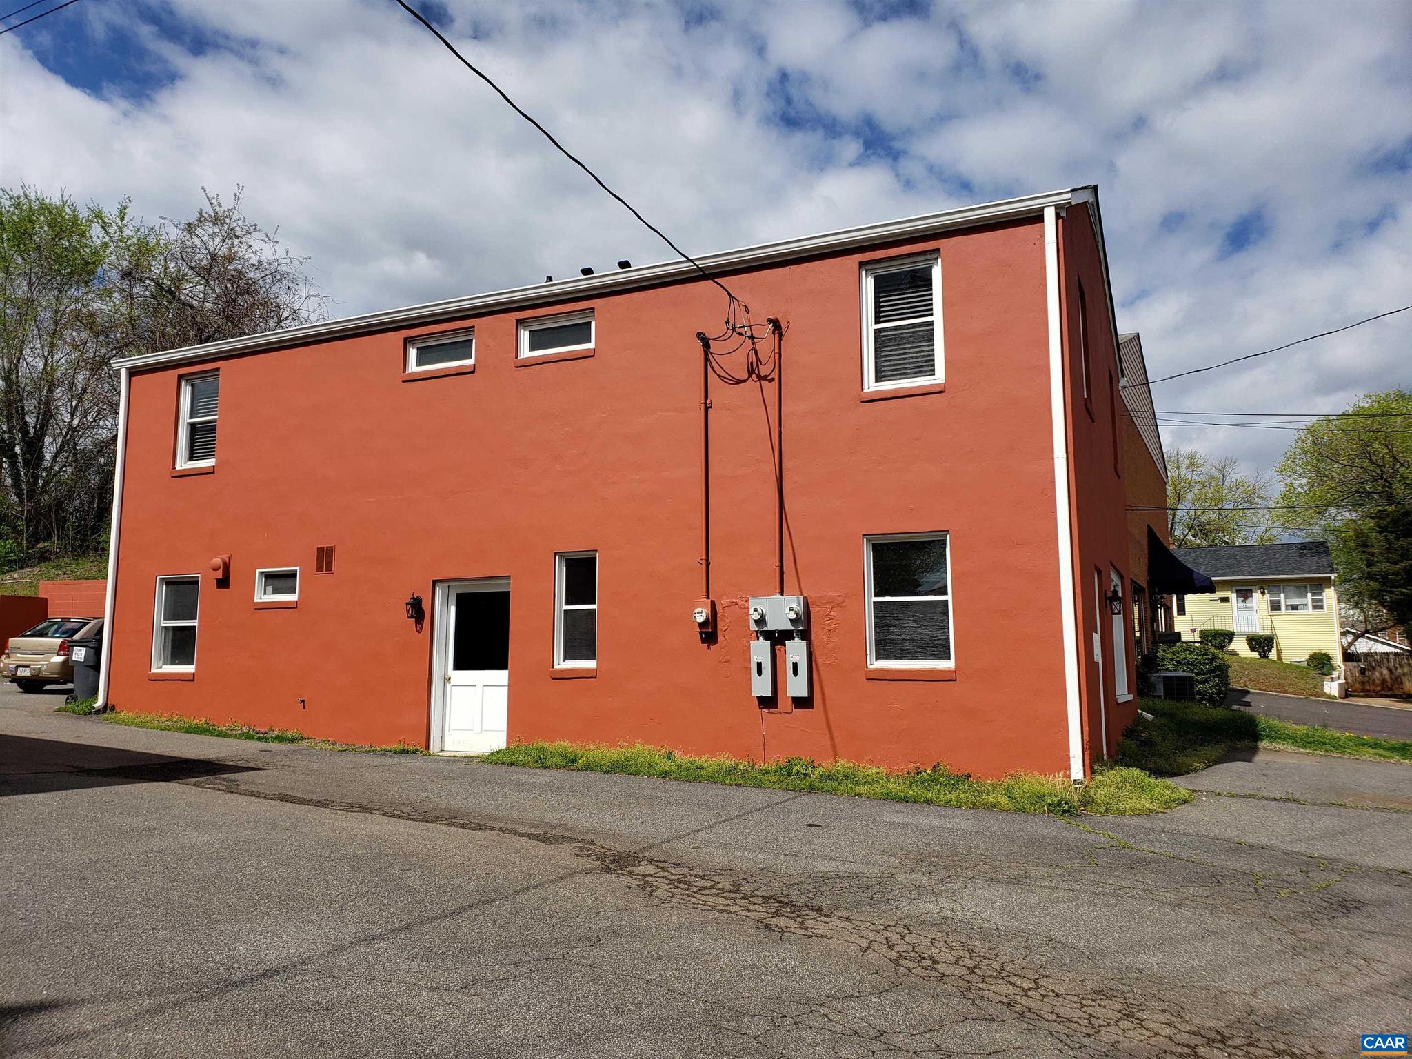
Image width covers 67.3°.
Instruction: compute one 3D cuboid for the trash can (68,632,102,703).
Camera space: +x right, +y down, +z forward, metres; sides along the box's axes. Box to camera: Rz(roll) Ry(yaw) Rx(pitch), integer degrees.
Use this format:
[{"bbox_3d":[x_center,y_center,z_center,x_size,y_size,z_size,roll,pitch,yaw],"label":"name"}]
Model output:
[{"bbox_3d":[-9.681,2.272,17.000,0.760,1.040,0.630,-4,-8,24],"label":"trash can"}]

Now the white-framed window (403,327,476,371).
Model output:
[{"bbox_3d":[-3.294,-2.221,13.293,1.064,0.471,0.110,-4,-8,24],"label":"white-framed window"}]

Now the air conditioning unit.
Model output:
[{"bbox_3d":[10.420,3.510,23.600,0.720,0.660,0.720,0,-8,0],"label":"air conditioning unit"}]

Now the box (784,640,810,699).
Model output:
[{"bbox_3d":[0.940,1.413,10.735,0.217,0.555,0.095,-4,-8,24],"label":"box"}]

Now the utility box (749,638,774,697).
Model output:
[{"bbox_3d":[0.585,1.433,10.894,0.215,0.558,0.095,-4,-8,24],"label":"utility box"}]

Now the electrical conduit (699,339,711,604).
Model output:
[{"bbox_3d":[-0.023,-0.747,11.992,0.093,3.080,0.100,-3,-8,24],"label":"electrical conduit"}]

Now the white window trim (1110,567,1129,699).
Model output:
[{"bbox_3d":[5.922,1.491,15.208,0.120,1.834,2.845,-4,-8,24],"label":"white window trim"}]

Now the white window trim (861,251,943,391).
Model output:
[{"bbox_3d":[2.103,-2.206,11.335,0.882,1.448,0.110,-3,-8,24],"label":"white window trim"}]

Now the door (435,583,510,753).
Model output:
[{"bbox_3d":[-2.881,1.695,13.192,1.185,2.154,0.120,-3,-8,24],"label":"door"}]

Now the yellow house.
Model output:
[{"bbox_3d":[25.672,3.997,53.420,9.500,6.100,7.800,-4,-8,26],"label":"yellow house"}]

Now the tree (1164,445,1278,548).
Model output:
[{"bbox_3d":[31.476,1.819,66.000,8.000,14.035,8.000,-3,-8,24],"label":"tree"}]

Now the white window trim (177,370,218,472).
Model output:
[{"bbox_3d":[-7.455,-1.605,15.640,0.865,1.444,0.100,-3,-8,24],"label":"white window trim"}]

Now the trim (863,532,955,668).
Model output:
[{"bbox_3d":[2.107,0.734,10.976,0.903,1.396,0.110,-3,-8,24],"label":"trim"}]

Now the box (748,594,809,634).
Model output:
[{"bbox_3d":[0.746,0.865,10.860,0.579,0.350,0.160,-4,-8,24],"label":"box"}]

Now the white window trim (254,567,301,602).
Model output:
[{"bbox_3d":[-5.867,0.768,14.604,0.799,0.449,0.100,-3,-8,24],"label":"white window trim"}]

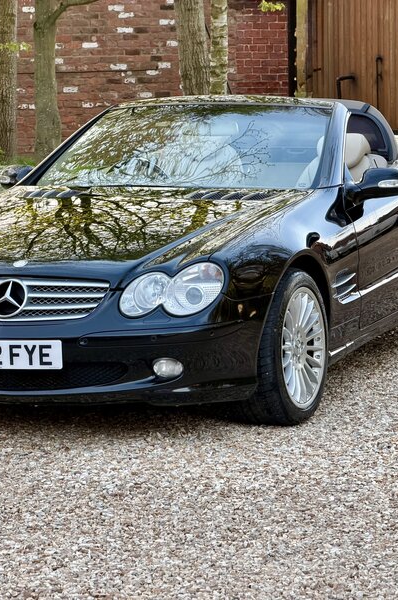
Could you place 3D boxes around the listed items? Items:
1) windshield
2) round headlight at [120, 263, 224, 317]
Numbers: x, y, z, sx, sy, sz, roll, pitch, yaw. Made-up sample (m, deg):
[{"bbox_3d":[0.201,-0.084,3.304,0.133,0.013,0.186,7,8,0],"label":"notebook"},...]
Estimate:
[{"bbox_3d":[-0.055,-0.695,10.502,1.360,0.350,0.840,2,8,22],"label":"windshield"},{"bbox_3d":[-0.097,-0.040,8.861,0.400,0.215,0.250,1,7,14],"label":"round headlight"}]

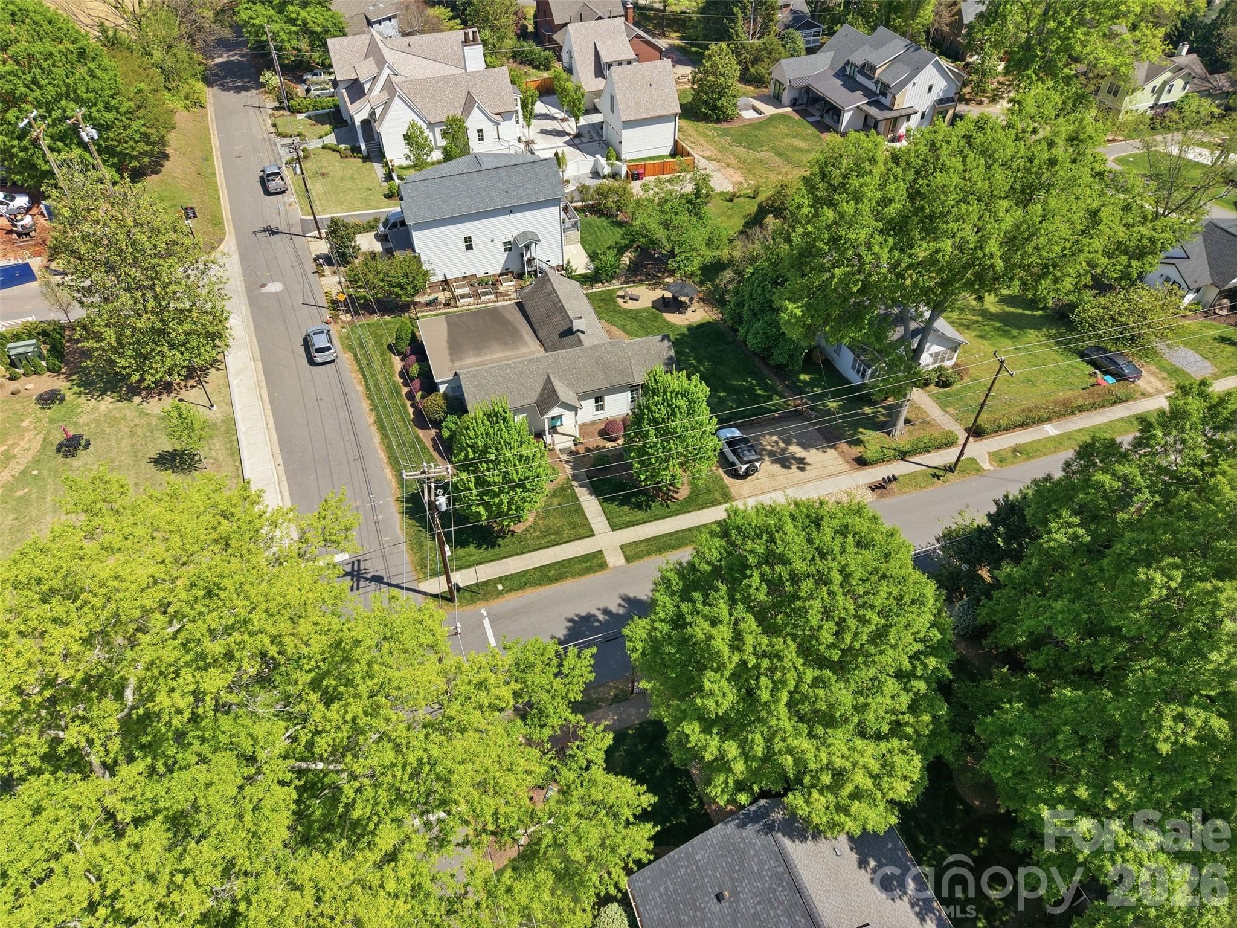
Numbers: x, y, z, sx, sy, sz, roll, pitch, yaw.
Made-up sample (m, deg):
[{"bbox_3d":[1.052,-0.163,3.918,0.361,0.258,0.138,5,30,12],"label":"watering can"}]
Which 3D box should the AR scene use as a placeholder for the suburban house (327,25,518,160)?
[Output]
[{"bbox_3d":[-23.625,-44.424,101.076,18.000,9.500,21.500,-16,46,-17],"label":"suburban house"}]

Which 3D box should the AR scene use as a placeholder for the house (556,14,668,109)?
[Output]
[{"bbox_3d":[-2.414,-51.666,109.620,7.800,8.800,9.400,-16,46,-17],"label":"house"}]

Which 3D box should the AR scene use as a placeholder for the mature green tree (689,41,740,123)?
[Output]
[{"bbox_3d":[11.137,-43.971,99.322,5.700,8.300,5.700,0,47,0],"label":"mature green tree"}]

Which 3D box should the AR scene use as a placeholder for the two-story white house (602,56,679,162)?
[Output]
[{"bbox_3d":[2.578,-39.633,94.897,6.900,9.100,6.600,-14,49,-13],"label":"two-story white house"}]

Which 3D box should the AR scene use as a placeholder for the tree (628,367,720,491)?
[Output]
[{"bbox_3d":[3.650,-2.105,57.235,6.300,9.400,6.300,0,43,0],"label":"tree"}]

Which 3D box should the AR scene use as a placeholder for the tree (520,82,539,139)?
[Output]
[{"bbox_3d":[-9.861,-39.066,95.801,2.200,6.400,2.200,-14,49,-13],"label":"tree"}]

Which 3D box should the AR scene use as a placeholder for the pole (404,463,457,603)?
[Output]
[{"bbox_3d":[-10.093,4.240,48.724,2.500,11.500,2.400,-7,44,-8],"label":"pole"}]

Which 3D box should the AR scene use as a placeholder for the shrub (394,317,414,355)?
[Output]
[{"bbox_3d":[-19.709,-11.654,78.709,1.750,3.400,1.750,-12,48,-12],"label":"shrub"}]

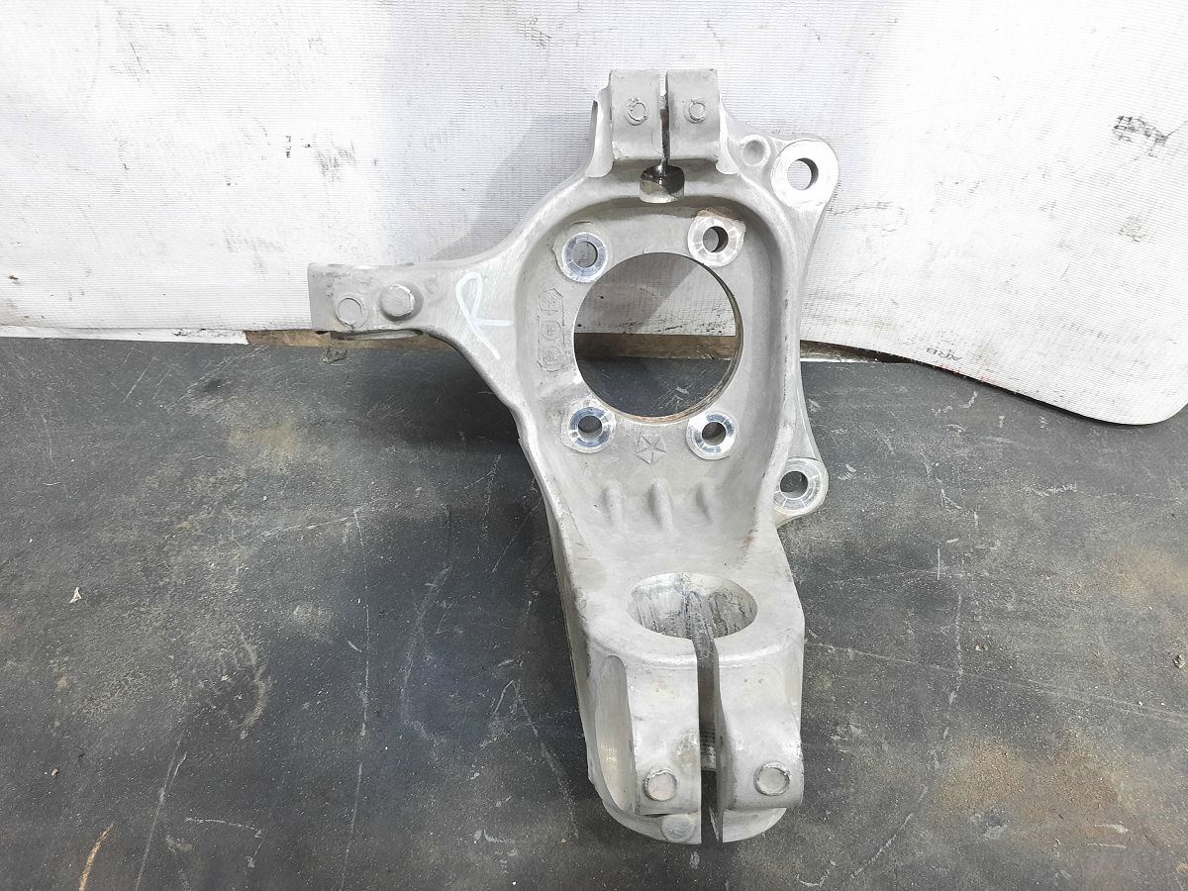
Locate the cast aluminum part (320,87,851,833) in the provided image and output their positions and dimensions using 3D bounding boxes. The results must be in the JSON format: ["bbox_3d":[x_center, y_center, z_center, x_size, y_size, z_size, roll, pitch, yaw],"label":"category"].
[{"bbox_3d":[0.000,-0.011,0.420,0.273,0.330,0.160,-2,17,-2],"label":"cast aluminum part"}]

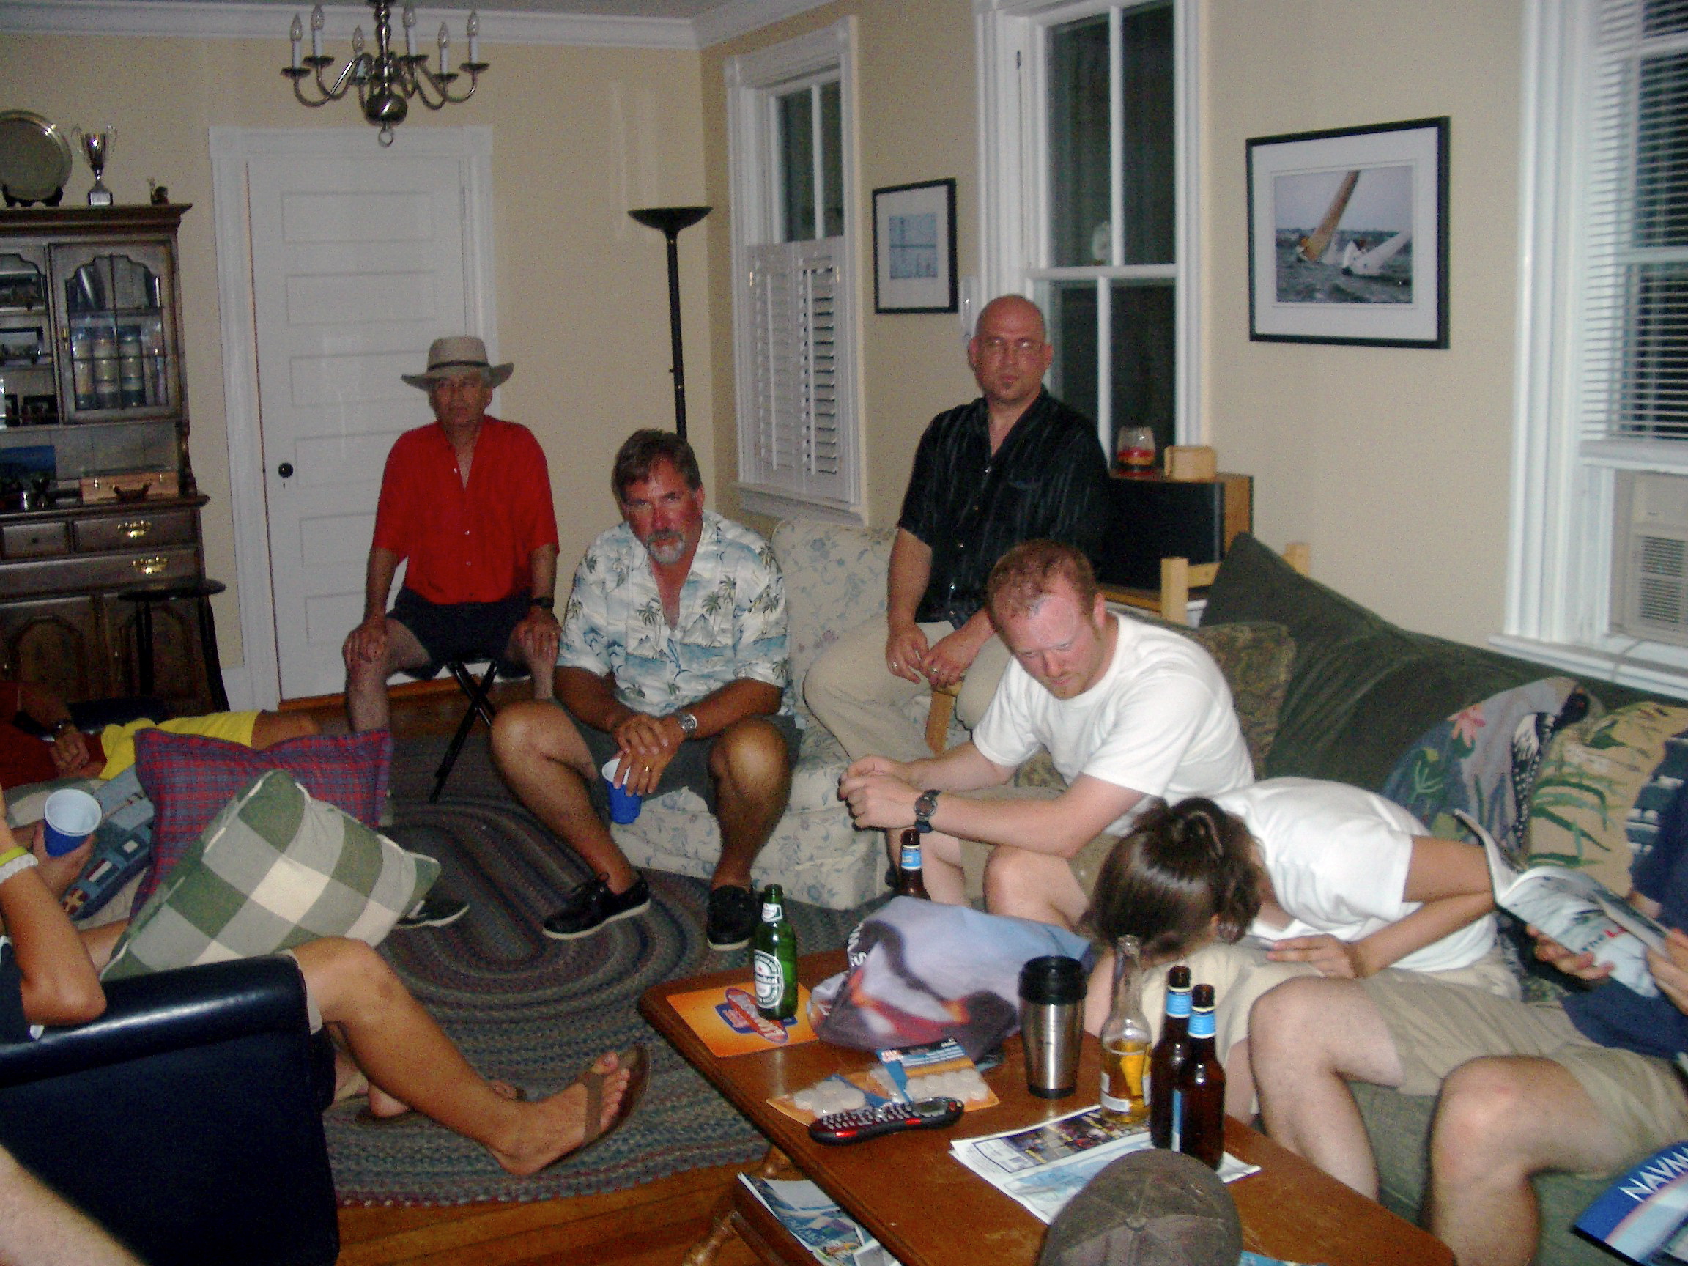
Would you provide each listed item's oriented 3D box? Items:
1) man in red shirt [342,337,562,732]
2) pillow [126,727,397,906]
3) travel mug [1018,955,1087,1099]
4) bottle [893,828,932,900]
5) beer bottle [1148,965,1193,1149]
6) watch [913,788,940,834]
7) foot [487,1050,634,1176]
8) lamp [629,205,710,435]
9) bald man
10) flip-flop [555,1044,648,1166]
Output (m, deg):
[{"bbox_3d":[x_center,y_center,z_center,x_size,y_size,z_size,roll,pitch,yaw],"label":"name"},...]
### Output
[{"bbox_3d":[-1.184,-0.196,5.150,0.610,1.390,0.730,-2,11,-7],"label":"man in red shirt"},{"bbox_3d":[-1.092,0.367,3.200,0.480,0.440,0.140,-2,-9,-4],"label":"pillow"},{"bbox_3d":[0.274,0.514,2.228,0.085,0.178,0.085,-1,11,0],"label":"travel mug"},{"bbox_3d":[0.105,0.413,2.623,0.062,0.232,0.062,-7,12,-26],"label":"bottle"},{"bbox_3d":[0.405,0.515,2.071,0.062,0.230,0.062,-1,11,0],"label":"beer bottle"},{"bbox_3d":[0.138,0.298,2.850,0.042,0.070,0.058,-6,-21,1],"label":"watch"},{"bbox_3d":[-0.483,0.817,2.900,0.260,0.100,0.100,-40,52,0],"label":"foot"},{"bbox_3d":[-0.636,-0.707,6.574,0.305,1.800,0.305,-7,12,-26],"label":"lamp"},{"bbox_3d":[0.278,-0.013,3.794,0.580,1.400,0.850,4,12,25],"label":"bald man"},{"bbox_3d":[-0.454,0.828,2.930,0.275,0.060,0.100,-40,52,0],"label":"flip-flop"}]

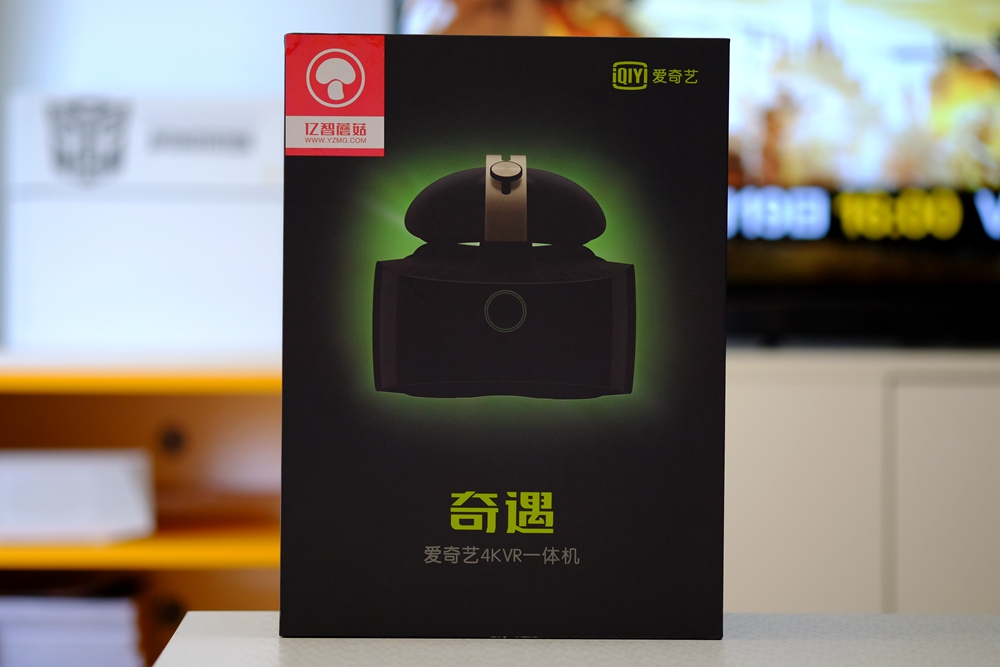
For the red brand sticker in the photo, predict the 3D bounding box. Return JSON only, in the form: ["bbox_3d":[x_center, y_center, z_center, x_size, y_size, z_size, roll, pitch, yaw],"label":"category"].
[{"bbox_3d":[-0.101,-0.146,1.540,0.061,0.075,0.001,0,2,-2],"label":"red brand sticker"}]

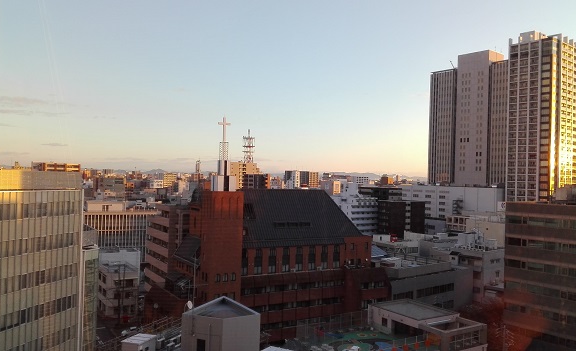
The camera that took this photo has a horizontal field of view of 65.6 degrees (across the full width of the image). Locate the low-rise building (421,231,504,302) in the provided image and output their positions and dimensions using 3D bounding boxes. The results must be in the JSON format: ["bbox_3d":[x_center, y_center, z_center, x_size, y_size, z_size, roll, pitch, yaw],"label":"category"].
[{"bbox_3d":[47.600,25.605,123.500,12.000,19.500,21.000,2,-1,-31],"label":"low-rise building"}]

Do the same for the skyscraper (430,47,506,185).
[{"bbox_3d":[111.711,-11.892,253.549,25.000,99.000,57.800,2,-1,-37],"label":"skyscraper"}]

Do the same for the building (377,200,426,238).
[{"bbox_3d":[55.300,24.623,220.500,25.000,23.700,11.000,2,-1,-32],"label":"building"}]

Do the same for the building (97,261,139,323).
[{"bbox_3d":[-42.838,26.616,110.351,7.800,12.200,11.000,2,0,-34],"label":"building"}]

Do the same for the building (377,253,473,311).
[{"bbox_3d":[28.800,26.812,104.200,26.000,15.800,14.000,2,-1,-33],"label":"building"}]

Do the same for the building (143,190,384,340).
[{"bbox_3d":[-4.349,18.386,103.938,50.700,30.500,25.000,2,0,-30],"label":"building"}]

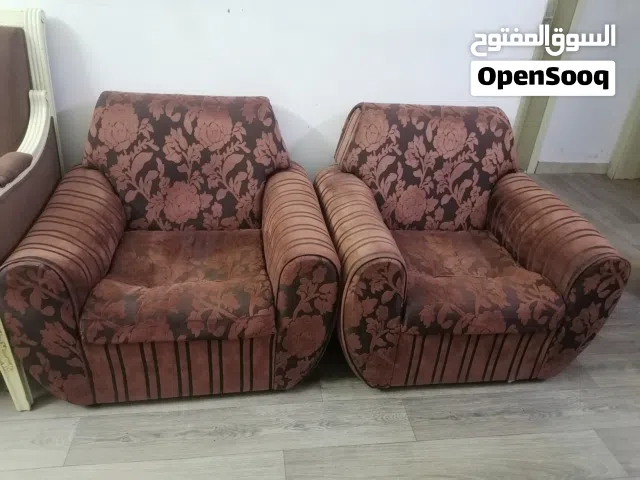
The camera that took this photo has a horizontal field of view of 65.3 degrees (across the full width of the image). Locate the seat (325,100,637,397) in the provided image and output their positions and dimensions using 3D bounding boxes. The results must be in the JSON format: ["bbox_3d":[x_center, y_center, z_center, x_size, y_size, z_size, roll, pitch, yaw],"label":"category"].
[{"bbox_3d":[0.522,-0.017,2.104,1.023,0.891,0.843,-2,32,-9],"label":"seat"}]

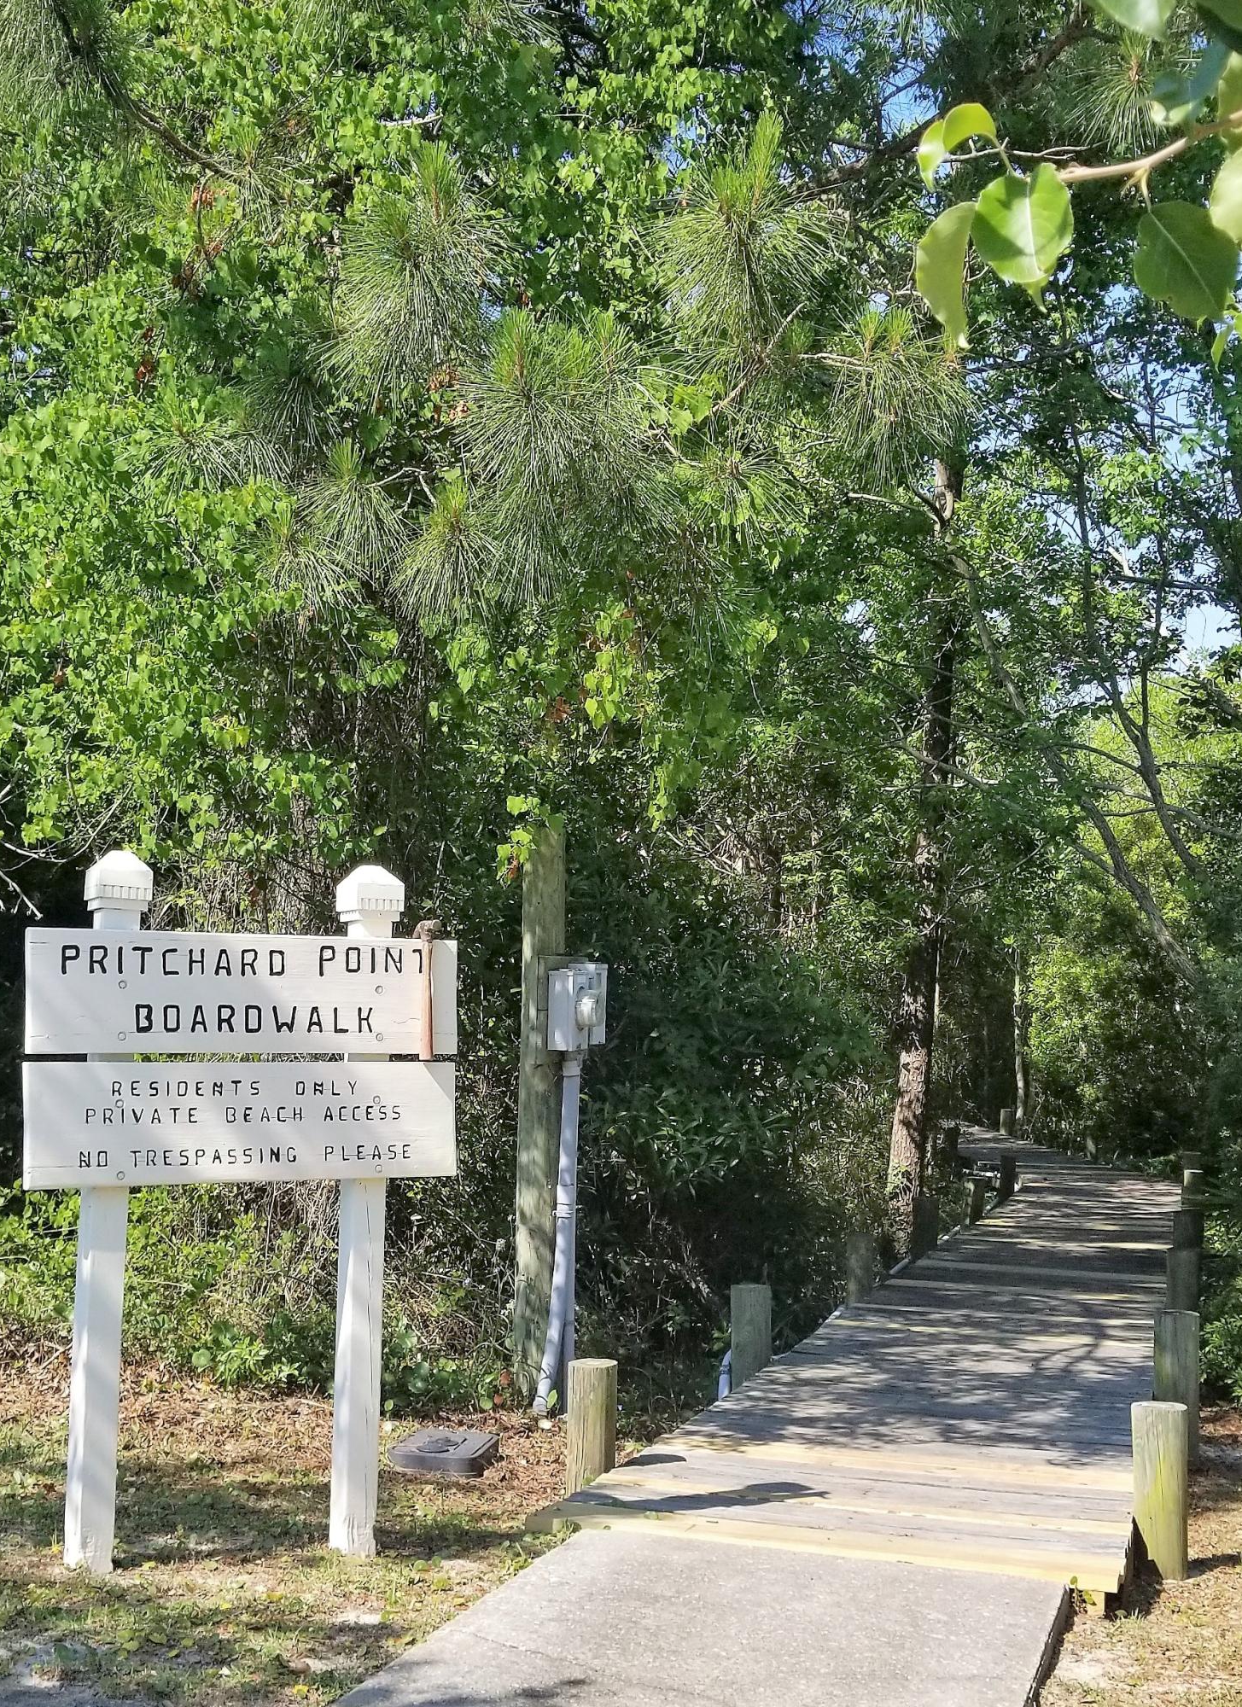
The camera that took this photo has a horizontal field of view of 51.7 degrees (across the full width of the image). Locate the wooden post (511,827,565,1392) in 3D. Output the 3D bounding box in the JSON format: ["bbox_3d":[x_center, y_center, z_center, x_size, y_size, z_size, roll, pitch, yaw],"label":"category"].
[{"bbox_3d":[-0.300,0.924,4.652,0.158,2.058,0.158,1,-5,-4],"label":"wooden post"}]

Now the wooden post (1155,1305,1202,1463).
[{"bbox_3d":[1.692,1.622,3.900,0.127,0.437,0.127,-1,-5,25],"label":"wooden post"}]

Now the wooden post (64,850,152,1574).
[{"bbox_3d":[-1.296,0.873,3.207,0.132,1.748,0.132,4,-6,-31],"label":"wooden post"}]

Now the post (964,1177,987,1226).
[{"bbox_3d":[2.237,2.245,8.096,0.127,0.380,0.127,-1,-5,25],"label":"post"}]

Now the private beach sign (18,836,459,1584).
[{"bbox_3d":[-0.981,0.918,3.329,1.074,1.806,0.155,3,-5,-22],"label":"private beach sign"}]

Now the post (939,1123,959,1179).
[{"bbox_3d":[2.930,2.655,11.395,0.130,0.420,0.130,-1,-5,25],"label":"post"}]

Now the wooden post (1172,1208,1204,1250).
[{"bbox_3d":[2.722,1.928,6.141,0.127,0.430,0.127,-1,-5,25],"label":"wooden post"}]

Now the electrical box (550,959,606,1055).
[{"bbox_3d":[-0.156,0.555,4.620,0.140,0.305,0.350,-1,-5,17],"label":"electrical box"}]

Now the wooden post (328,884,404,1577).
[{"bbox_3d":[-0.697,0.936,3.453,0.132,1.798,0.132,4,-6,-31],"label":"wooden post"}]

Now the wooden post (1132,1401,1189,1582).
[{"bbox_3d":[1.301,1.536,3.090,0.127,0.387,0.127,-1,-5,25],"label":"wooden post"}]

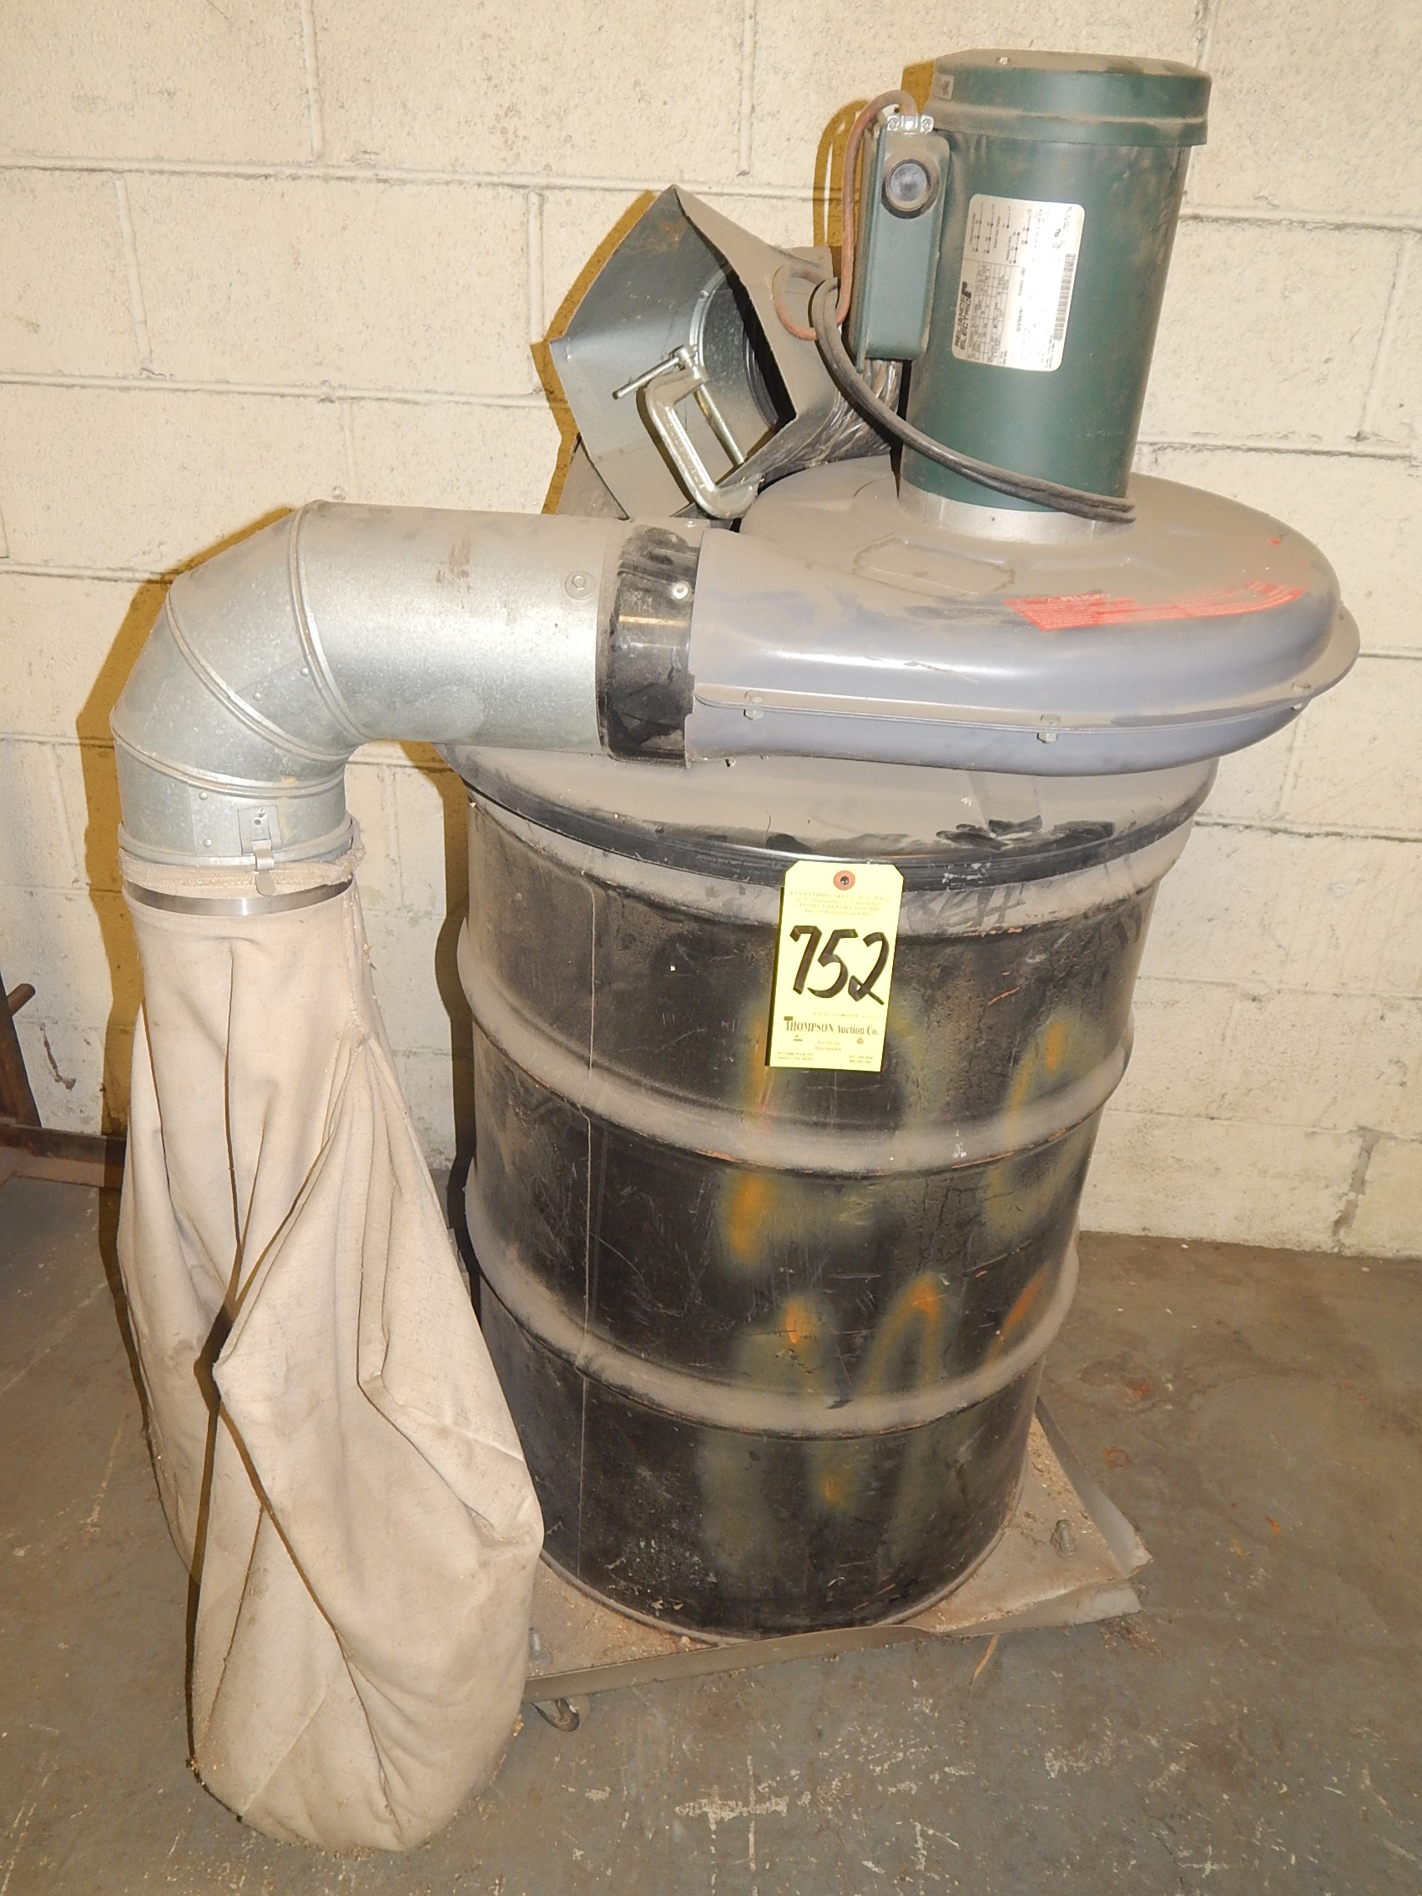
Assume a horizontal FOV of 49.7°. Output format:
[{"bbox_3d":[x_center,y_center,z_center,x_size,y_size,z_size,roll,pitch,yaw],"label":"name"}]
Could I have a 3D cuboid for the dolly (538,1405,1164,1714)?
[{"bbox_3d":[0.043,0.523,1.719,0.644,0.081,0.624,-4,32,-12],"label":"dolly"}]

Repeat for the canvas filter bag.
[{"bbox_3d":[-0.303,0.331,1.250,0.322,0.855,0.332,-4,32,-11],"label":"canvas filter bag"}]

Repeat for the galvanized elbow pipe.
[{"bbox_3d":[-0.209,-0.181,1.061,0.402,0.231,0.159,-4,32,-11],"label":"galvanized elbow pipe"}]

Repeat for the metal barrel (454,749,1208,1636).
[{"bbox_3d":[0.069,0.135,1.459,0.609,0.859,0.609,-4,32,-11],"label":"metal barrel"}]

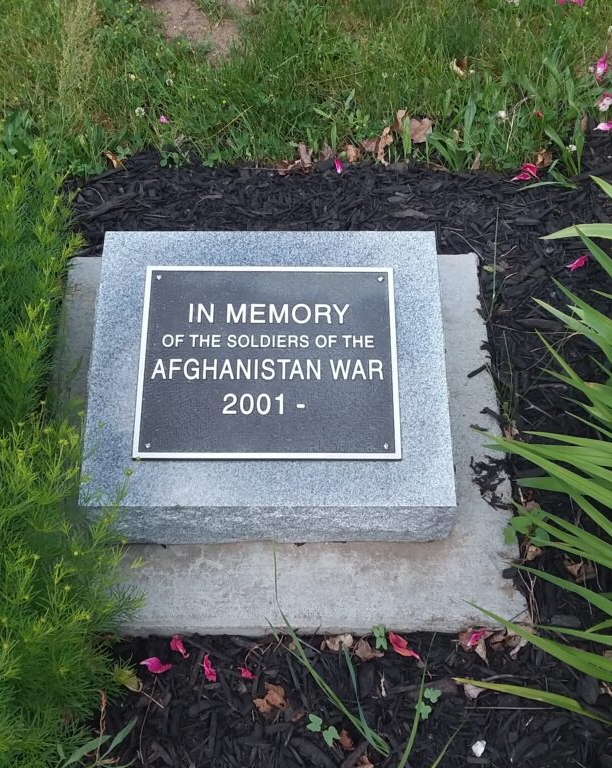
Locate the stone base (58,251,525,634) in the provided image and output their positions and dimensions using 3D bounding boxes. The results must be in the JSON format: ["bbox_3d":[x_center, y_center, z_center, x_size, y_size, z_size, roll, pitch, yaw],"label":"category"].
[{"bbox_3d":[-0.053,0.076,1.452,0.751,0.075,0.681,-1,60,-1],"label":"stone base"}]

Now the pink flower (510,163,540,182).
[{"bbox_3d":[0.441,-0.425,1.724,0.058,0.022,0.034,-5,60,-3],"label":"pink flower"}]

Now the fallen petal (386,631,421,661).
[{"bbox_3d":[0.144,0.387,1.271,0.057,0.014,0.020,39,67,19],"label":"fallen petal"}]

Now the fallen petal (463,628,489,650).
[{"bbox_3d":[0.253,0.377,1.271,0.038,0.015,0.015,-35,66,-19],"label":"fallen petal"}]

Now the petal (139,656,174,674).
[{"bbox_3d":[-0.219,0.413,1.258,0.047,0.014,0.023,8,60,4],"label":"petal"}]

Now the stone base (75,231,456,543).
[{"bbox_3d":[-0.054,0.001,1.334,0.520,0.205,0.440,0,60,-1],"label":"stone base"}]

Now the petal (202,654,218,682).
[{"bbox_3d":[-0.140,0.417,1.256,0.017,0.014,0.039,-20,62,-12],"label":"petal"}]

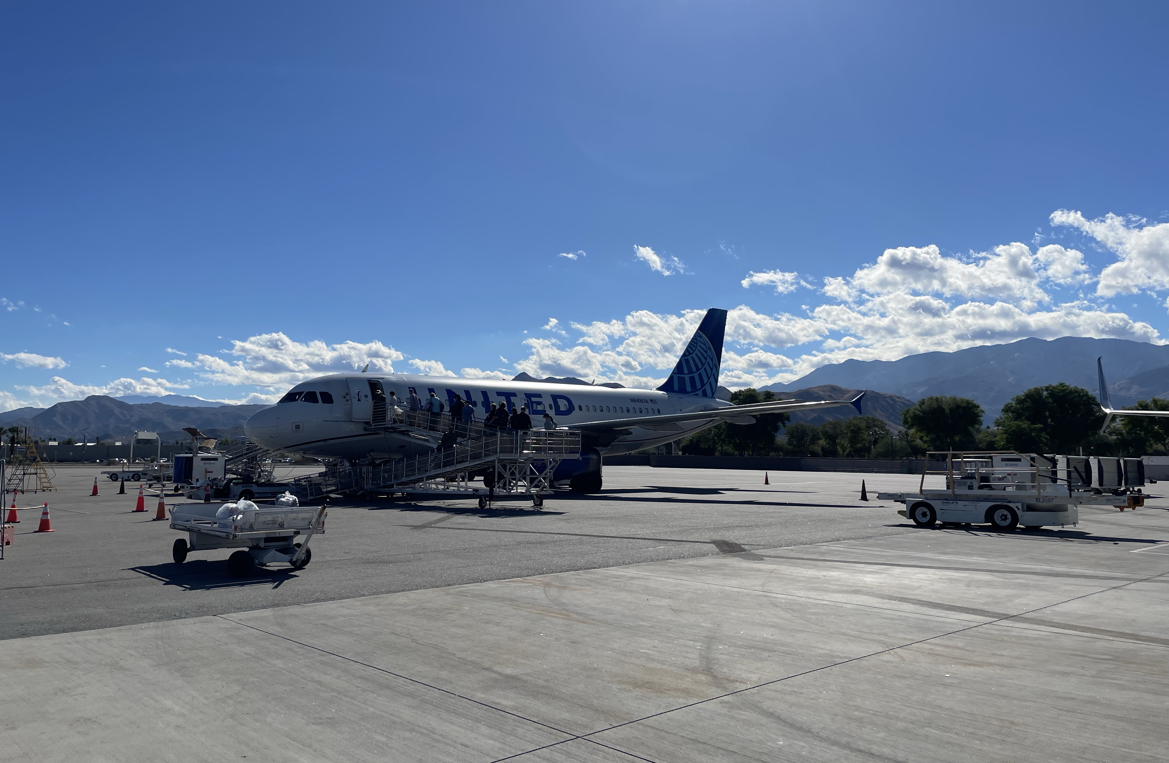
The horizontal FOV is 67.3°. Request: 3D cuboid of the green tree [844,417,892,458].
[{"bbox_3d":[42.533,8.835,131.695,6.520,7.400,6.190,-2,-5,18],"label":"green tree"}]

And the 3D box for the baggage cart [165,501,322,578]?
[{"bbox_3d":[-5.395,2.433,13.965,1.450,1.020,3.450,4,-7,-41],"label":"baggage cart"}]

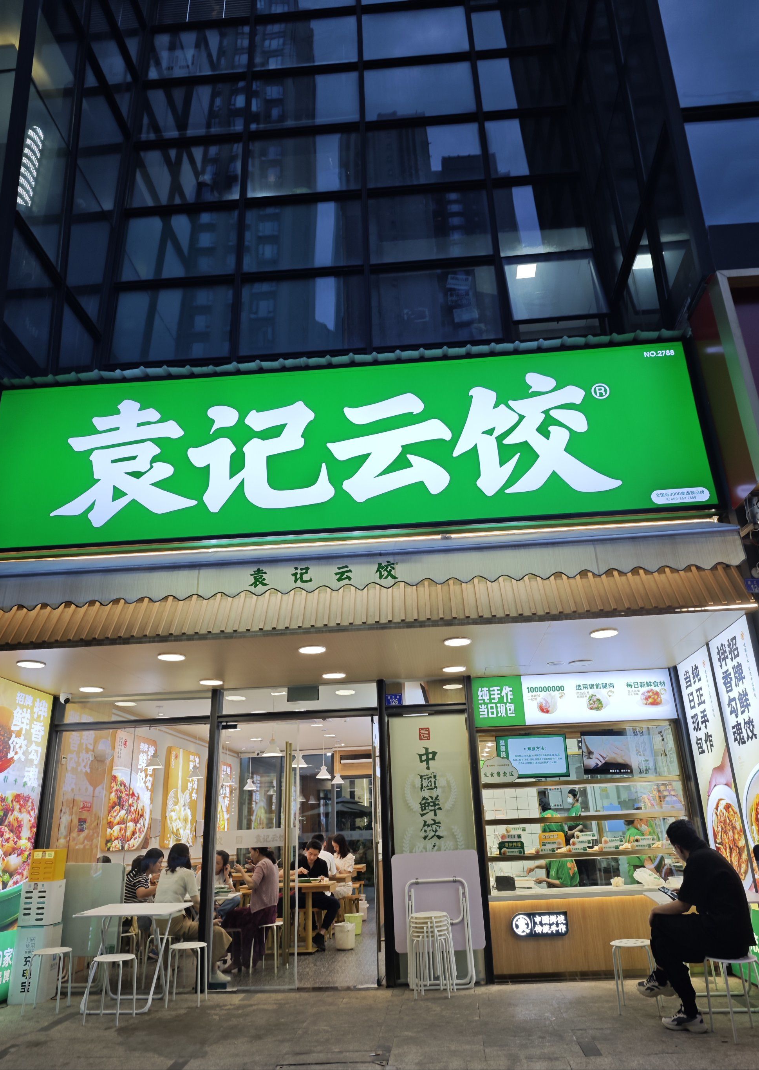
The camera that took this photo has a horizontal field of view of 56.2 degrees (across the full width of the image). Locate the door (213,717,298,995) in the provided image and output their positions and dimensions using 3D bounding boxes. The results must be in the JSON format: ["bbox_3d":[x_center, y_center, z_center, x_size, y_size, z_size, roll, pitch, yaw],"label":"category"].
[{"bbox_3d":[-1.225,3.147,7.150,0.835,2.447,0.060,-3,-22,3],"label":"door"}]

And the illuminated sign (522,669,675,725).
[{"bbox_3d":[2.281,1.701,7.444,1.531,0.510,0.050,-3,-22,3],"label":"illuminated sign"}]

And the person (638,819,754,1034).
[{"bbox_3d":[2.277,2.859,5.257,0.860,1.380,0.520,-12,-23,24],"label":"person"}]

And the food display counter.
[{"bbox_3d":[2.116,3.165,7.369,2.100,2.340,0.700,-4,-21,4],"label":"food display counter"}]

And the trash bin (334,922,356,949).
[{"bbox_3d":[-0.418,4.885,8.670,0.250,0.270,0.250,-3,-22,3],"label":"trash bin"}]

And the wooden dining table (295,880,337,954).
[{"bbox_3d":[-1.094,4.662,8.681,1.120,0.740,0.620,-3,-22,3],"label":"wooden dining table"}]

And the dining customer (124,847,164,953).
[{"bbox_3d":[-2.621,4.094,7.747,0.700,1.220,0.460,7,-23,-23],"label":"dining customer"}]

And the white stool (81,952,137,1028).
[{"bbox_3d":[-2.241,3.804,5.959,0.335,0.456,0.335,-8,-22,15],"label":"white stool"}]

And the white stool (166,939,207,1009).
[{"bbox_3d":[-1.724,3.953,6.396,0.335,0.455,0.335,-3,-21,2],"label":"white stool"}]

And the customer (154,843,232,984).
[{"bbox_3d":[-1.891,3.772,7.145,0.600,1.260,0.660,-20,-28,38],"label":"customer"}]

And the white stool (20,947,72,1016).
[{"bbox_3d":[-2.945,3.980,6.345,0.330,0.458,0.330,-3,-21,2],"label":"white stool"}]

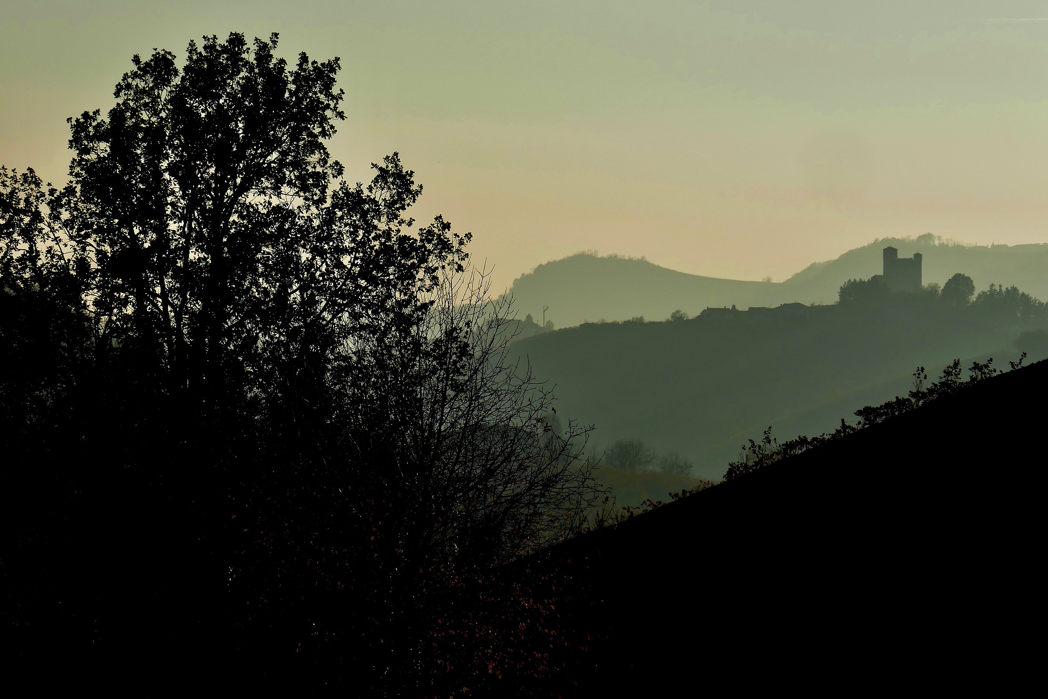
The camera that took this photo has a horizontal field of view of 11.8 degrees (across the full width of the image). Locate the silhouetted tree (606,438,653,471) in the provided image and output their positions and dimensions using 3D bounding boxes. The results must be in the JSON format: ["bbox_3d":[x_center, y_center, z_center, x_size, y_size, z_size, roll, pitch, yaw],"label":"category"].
[{"bbox_3d":[21.230,21.230,1020.000,9.650,6.840,8.680,0,0,0],"label":"silhouetted tree"}]

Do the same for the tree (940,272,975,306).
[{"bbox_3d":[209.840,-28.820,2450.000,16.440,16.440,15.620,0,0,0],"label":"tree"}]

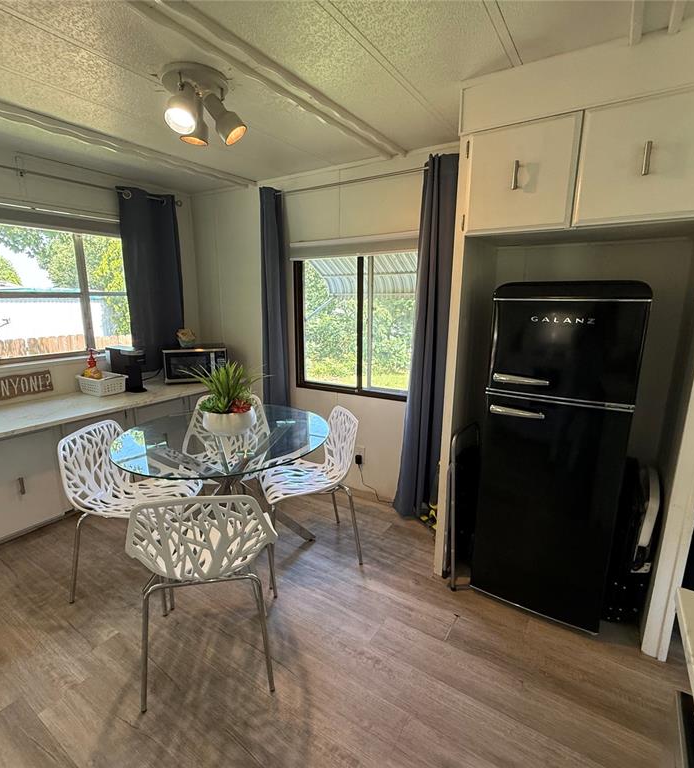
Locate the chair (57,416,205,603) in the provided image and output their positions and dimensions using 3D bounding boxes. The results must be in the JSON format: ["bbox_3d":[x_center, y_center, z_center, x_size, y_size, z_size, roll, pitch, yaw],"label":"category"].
[{"bbox_3d":[-1.037,0.619,2.093,0.515,0.800,0.490,2,12,9],"label":"chair"}]

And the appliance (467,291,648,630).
[{"bbox_3d":[1.025,0.285,2.038,0.555,1.510,0.600,8,14,32],"label":"appliance"}]

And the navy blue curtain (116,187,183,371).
[{"bbox_3d":[-1.805,-0.937,3.911,0.110,1.630,0.560,8,14,32],"label":"navy blue curtain"}]

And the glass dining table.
[{"bbox_3d":[-0.590,0.619,2.168,1.040,0.775,1.040,-1,12,-8],"label":"glass dining table"}]

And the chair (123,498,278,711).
[{"bbox_3d":[-0.535,0.714,1.666,0.490,0.800,0.515,-2,12,-10],"label":"chair"}]

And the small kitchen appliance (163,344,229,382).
[{"bbox_3d":[-1.461,-0.206,4.050,0.520,0.295,0.380,-3,13,-16],"label":"small kitchen appliance"}]

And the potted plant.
[{"bbox_3d":[-0.591,0.065,2.066,0.400,0.350,0.380,-3,13,-16],"label":"potted plant"}]

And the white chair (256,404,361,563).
[{"bbox_3d":[-0.225,0.576,2.327,0.515,0.800,0.490,-4,13,-19],"label":"white chair"}]

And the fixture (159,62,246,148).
[{"bbox_3d":[-0.584,-1.125,1.726,0.270,0.240,0.280,-1,12,-8],"label":"fixture"}]

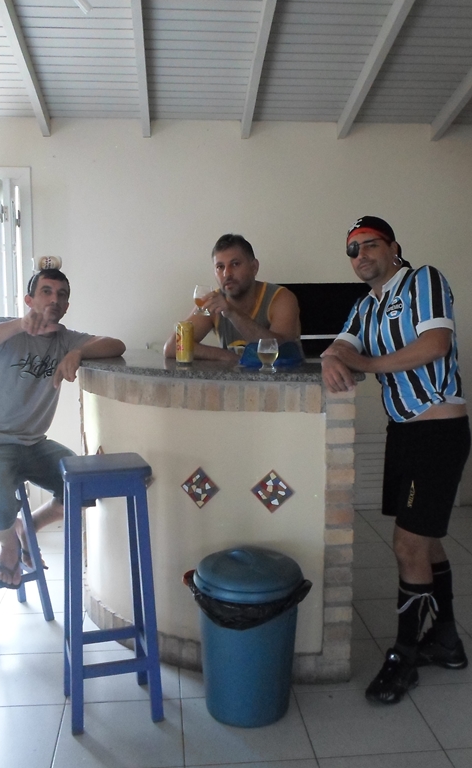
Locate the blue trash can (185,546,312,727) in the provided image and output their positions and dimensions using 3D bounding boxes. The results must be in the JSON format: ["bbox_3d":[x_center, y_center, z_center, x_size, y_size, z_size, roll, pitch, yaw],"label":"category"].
[{"bbox_3d":[0.041,0.835,2.552,0.410,0.560,0.390,0,6,0],"label":"blue trash can"}]

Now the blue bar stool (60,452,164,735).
[{"bbox_3d":[-0.432,0.687,2.499,0.295,0.860,0.285,-2,7,-17],"label":"blue bar stool"}]

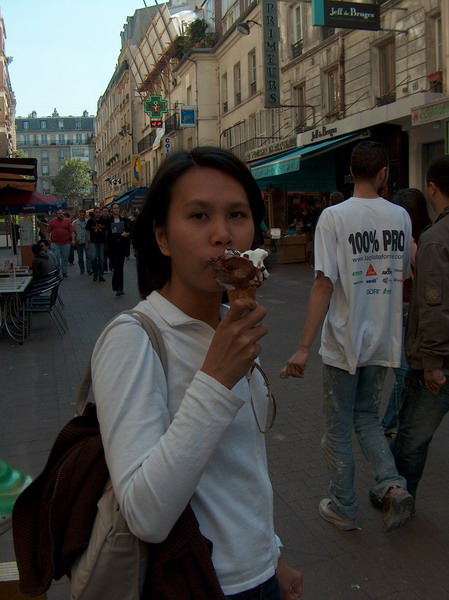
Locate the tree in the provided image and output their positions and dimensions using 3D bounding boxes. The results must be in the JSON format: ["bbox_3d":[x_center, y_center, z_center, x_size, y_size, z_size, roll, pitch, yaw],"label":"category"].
[{"bbox_3d":[-24.313,-15.683,101.829,7.000,12.800,7.000,-1,6,0],"label":"tree"}]

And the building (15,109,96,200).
[{"bbox_3d":[-31.684,-22.808,120.138,18.000,23.300,12.000,-2,6,-2],"label":"building"}]

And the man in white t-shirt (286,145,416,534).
[{"bbox_3d":[0.573,0.180,2.939,0.570,1.770,0.550,-3,7,-15],"label":"man in white t-shirt"}]

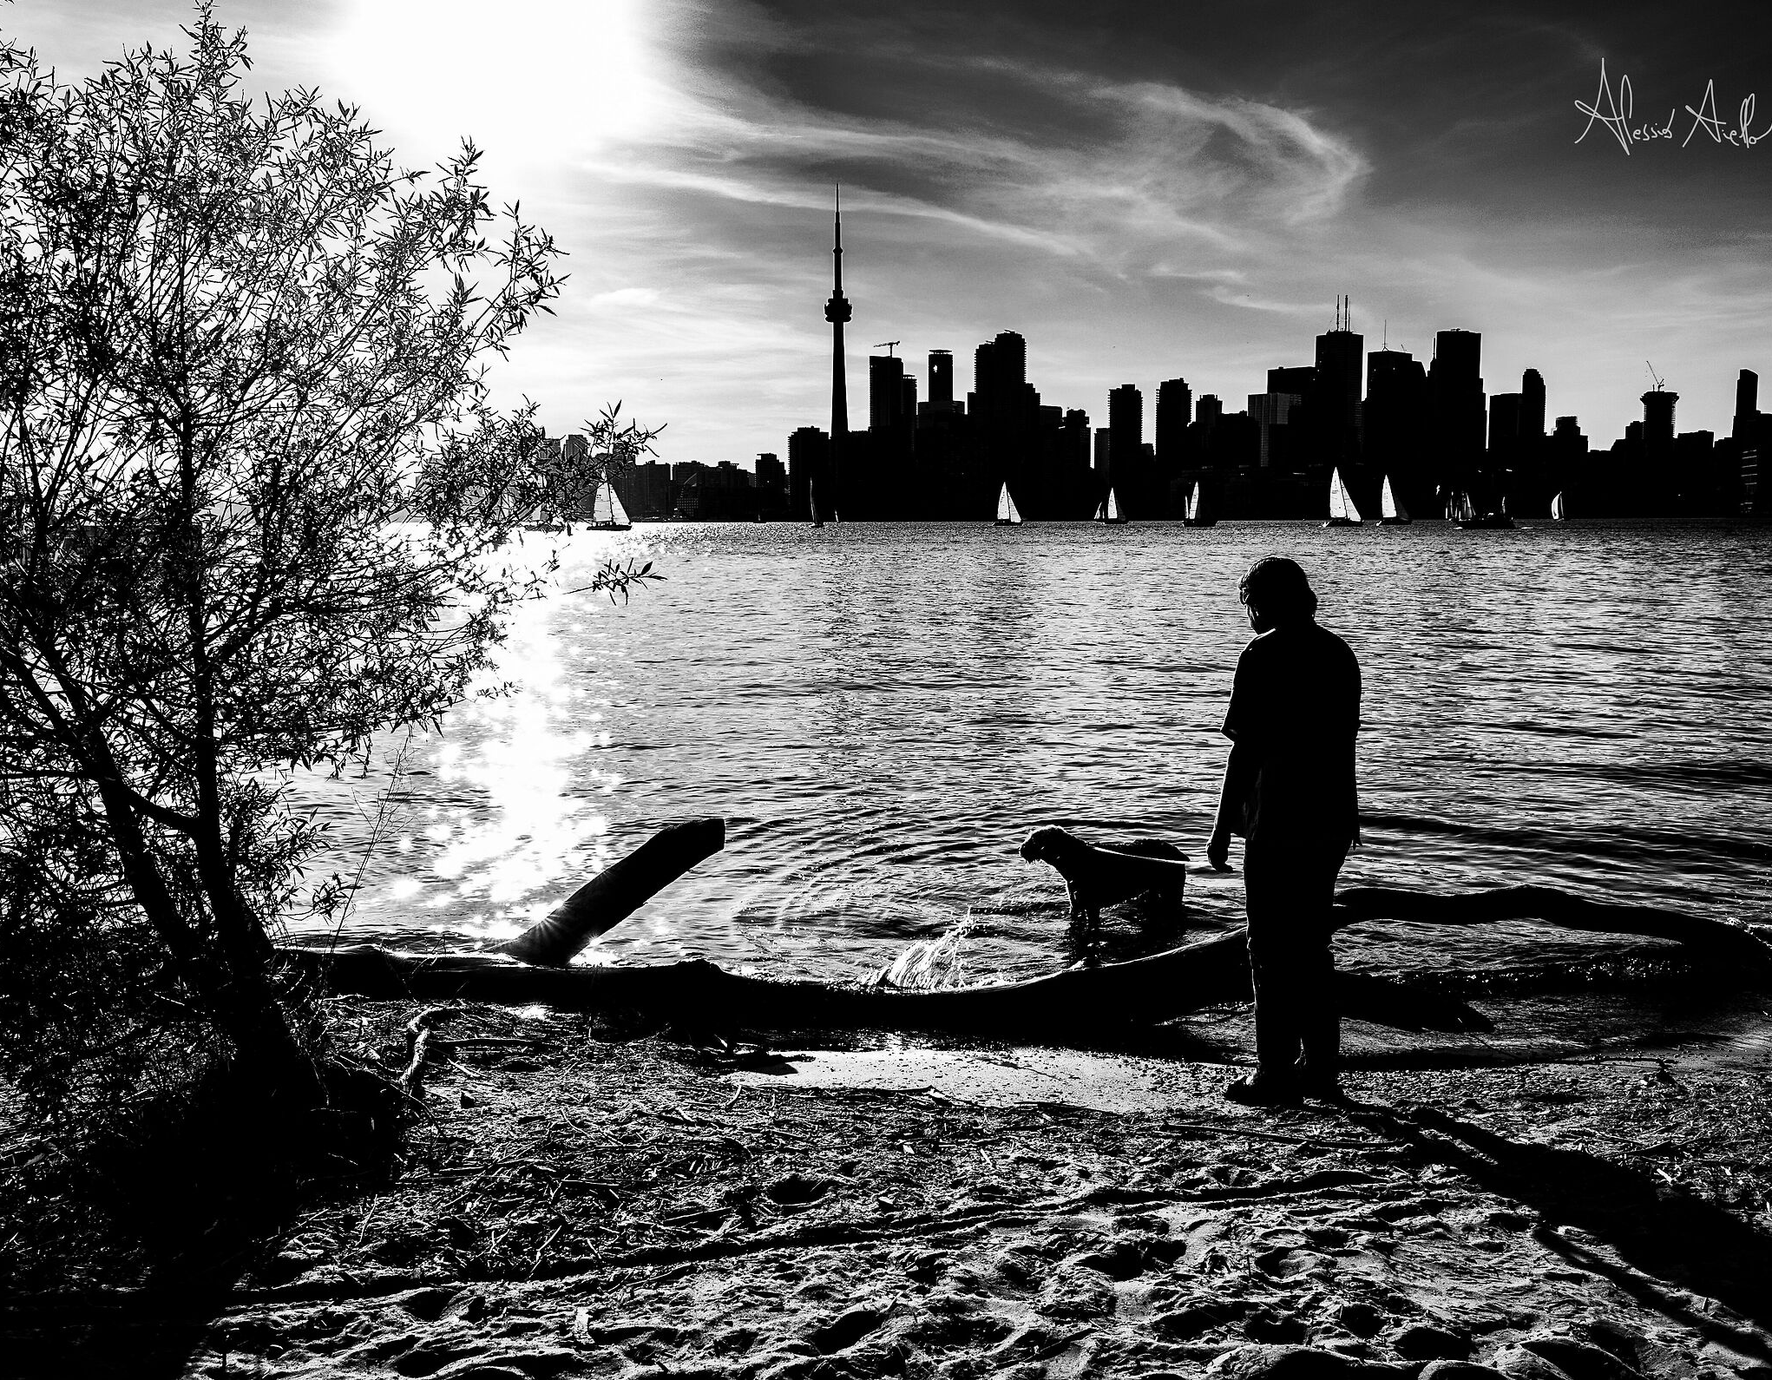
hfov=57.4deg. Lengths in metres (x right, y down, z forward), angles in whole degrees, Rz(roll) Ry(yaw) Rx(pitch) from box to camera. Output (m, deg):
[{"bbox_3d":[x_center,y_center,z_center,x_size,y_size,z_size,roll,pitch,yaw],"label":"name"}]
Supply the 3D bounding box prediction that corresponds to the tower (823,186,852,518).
[{"bbox_3d":[-82.153,-565.348,2696.456,54.000,553.000,54.000,0,6,0],"label":"tower"}]

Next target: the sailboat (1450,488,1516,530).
[{"bbox_3d":[107.375,-32.792,288.962,11.300,7.800,3.400,1,6,15],"label":"sailboat"}]

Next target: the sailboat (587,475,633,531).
[{"bbox_3d":[-57.878,-39.702,337.814,9.400,12.800,3.000,0,6,-2],"label":"sailboat"}]

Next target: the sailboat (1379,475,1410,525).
[{"bbox_3d":[138.968,-51.818,440.739,9.300,13.600,2.900,-1,6,-5],"label":"sailboat"}]

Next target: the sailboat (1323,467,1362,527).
[{"bbox_3d":[107.361,-45.546,380.563,9.600,14.000,3.000,-2,6,-12],"label":"sailboat"}]

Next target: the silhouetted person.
[{"bbox_3d":[1.252,0.439,5.094,0.500,1.710,0.370,-6,8,-43],"label":"silhouetted person"}]

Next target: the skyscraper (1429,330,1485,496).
[{"bbox_3d":[900.227,-418.655,2531.265,57.000,272.000,52.000,4,7,34],"label":"skyscraper"}]

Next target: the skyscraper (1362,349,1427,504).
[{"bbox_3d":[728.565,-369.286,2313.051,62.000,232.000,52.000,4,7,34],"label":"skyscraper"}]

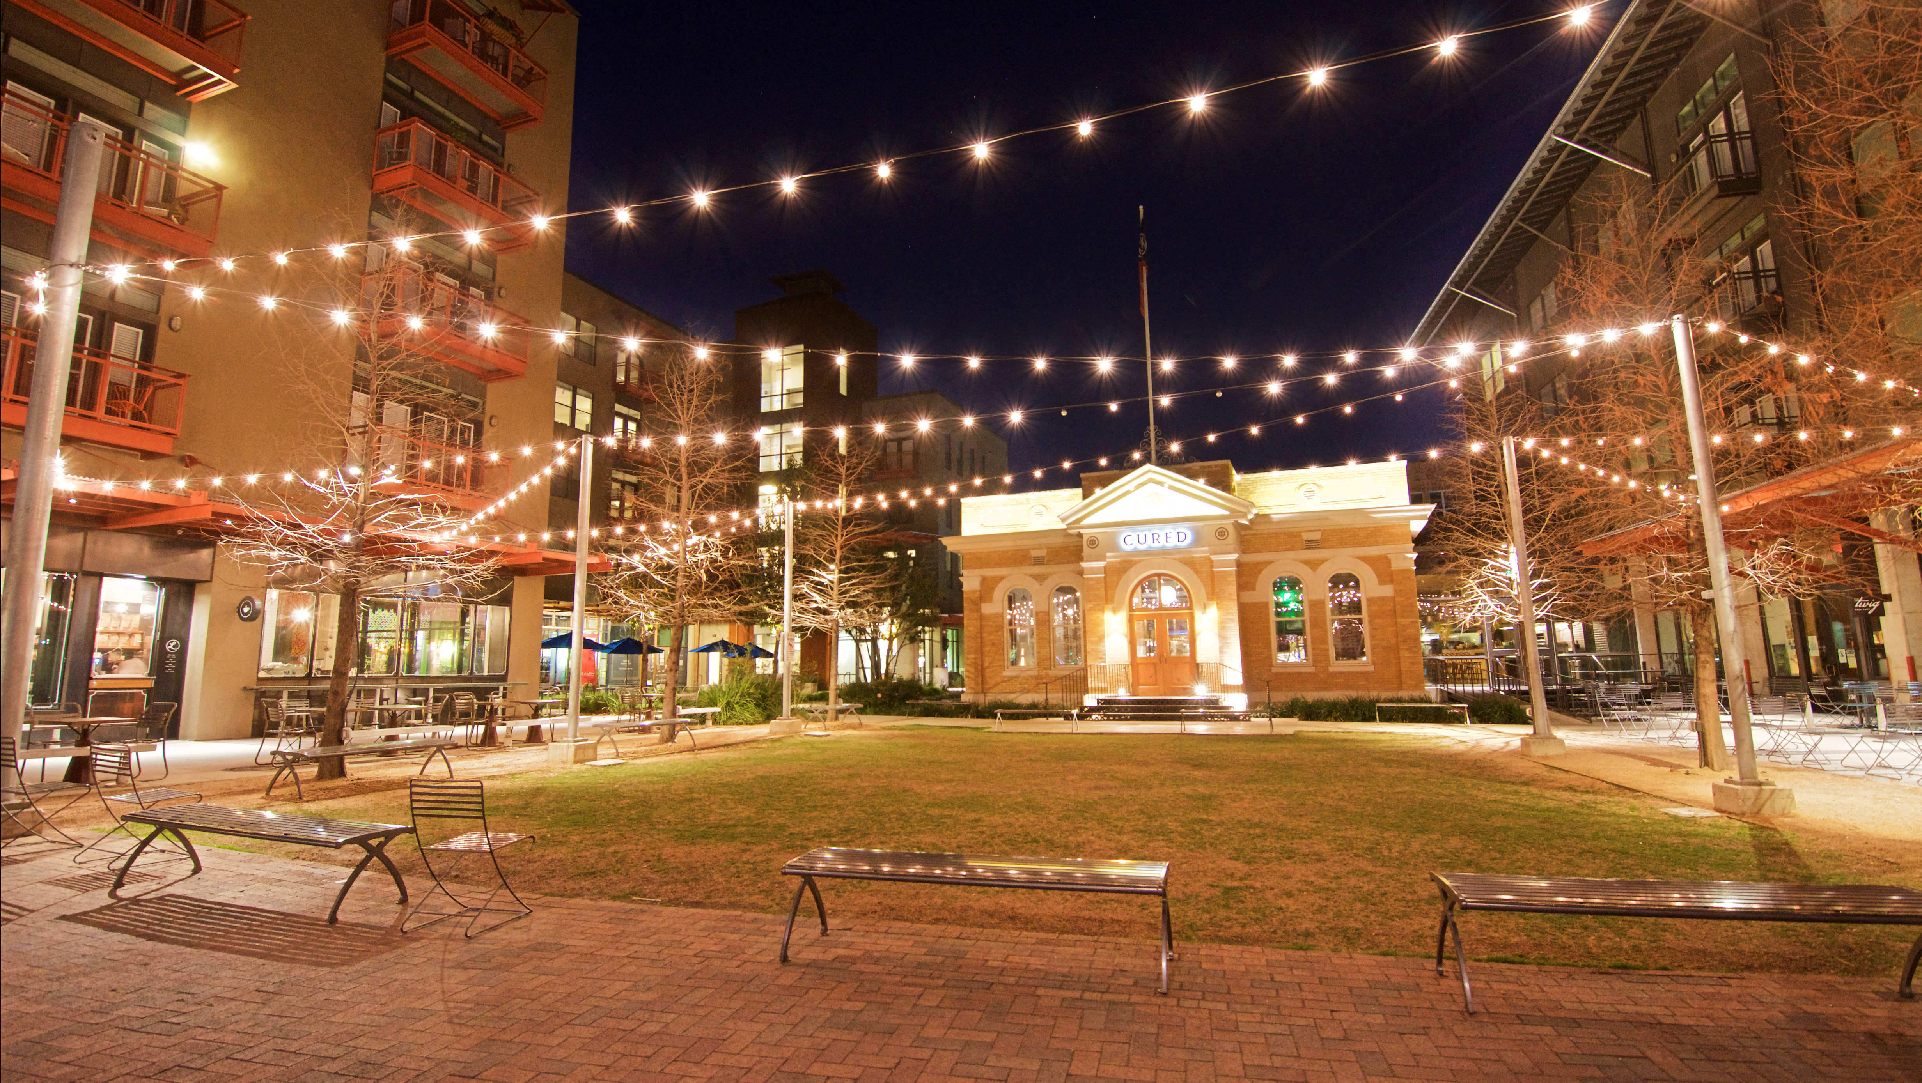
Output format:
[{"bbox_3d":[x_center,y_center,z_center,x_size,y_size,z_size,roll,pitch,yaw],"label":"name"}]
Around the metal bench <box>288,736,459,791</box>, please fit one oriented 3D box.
[{"bbox_3d":[-6.764,2.583,9.759,0.490,0.440,1.850,-3,-8,16],"label":"metal bench"}]

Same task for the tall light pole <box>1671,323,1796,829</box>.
[{"bbox_3d":[7.517,0.091,8.511,0.550,4.960,0.550,-1,-8,0],"label":"tall light pole"}]

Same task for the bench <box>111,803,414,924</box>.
[{"bbox_3d":[-4.445,2.018,5.430,1.850,0.440,0.490,-3,-8,16],"label":"bench"}]

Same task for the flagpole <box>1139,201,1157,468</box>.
[{"bbox_3d":[5.246,-5.755,23.948,0.200,7.860,0.200,-1,-8,0],"label":"flagpole"}]

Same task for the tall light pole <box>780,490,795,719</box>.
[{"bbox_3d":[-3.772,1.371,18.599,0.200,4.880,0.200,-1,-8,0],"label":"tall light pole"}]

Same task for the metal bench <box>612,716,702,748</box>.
[{"bbox_3d":[-5.193,3.268,14.209,0.490,0.440,1.850,-4,-9,22],"label":"metal bench"}]

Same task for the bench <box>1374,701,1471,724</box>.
[{"bbox_3d":[10.276,3.847,19.024,1.850,0.440,0.490,-4,-9,23],"label":"bench"}]

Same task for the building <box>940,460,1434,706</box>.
[{"bbox_3d":[7.622,1.957,27.701,12.500,6.600,13.000,-4,-9,22],"label":"building"}]

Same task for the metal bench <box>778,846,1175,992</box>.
[{"bbox_3d":[0.070,1.823,4.179,1.850,0.440,0.490,-3,-8,16],"label":"metal bench"}]

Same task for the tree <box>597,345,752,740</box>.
[{"bbox_3d":[-5.446,-0.079,16.486,2.900,7.850,2.900,-1,-8,0],"label":"tree"}]

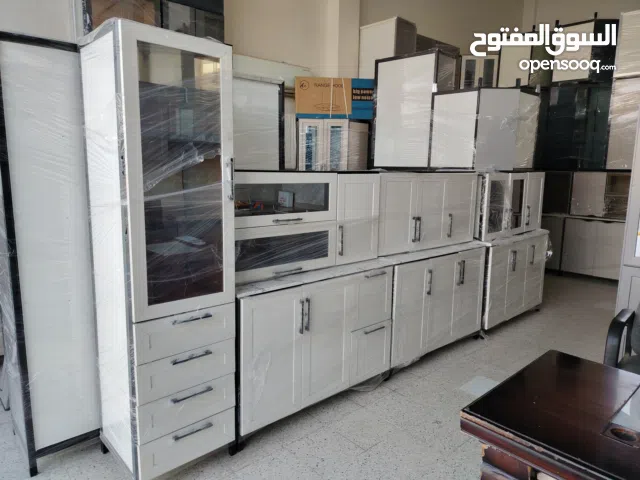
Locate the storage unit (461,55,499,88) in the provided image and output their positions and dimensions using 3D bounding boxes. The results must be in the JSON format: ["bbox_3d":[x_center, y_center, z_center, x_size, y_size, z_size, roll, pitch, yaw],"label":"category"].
[{"bbox_3d":[2.535,-2.598,7.156,0.560,0.620,0.340,3,9,13],"label":"storage unit"}]

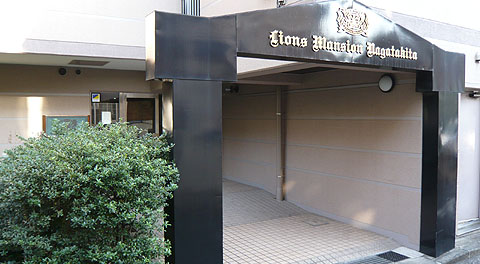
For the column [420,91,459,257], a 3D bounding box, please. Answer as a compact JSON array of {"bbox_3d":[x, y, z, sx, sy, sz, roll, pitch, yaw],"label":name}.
[{"bbox_3d":[2.626,0.538,5.113,0.429,2.110,0.221,-2,3,-32],"label":"column"}]

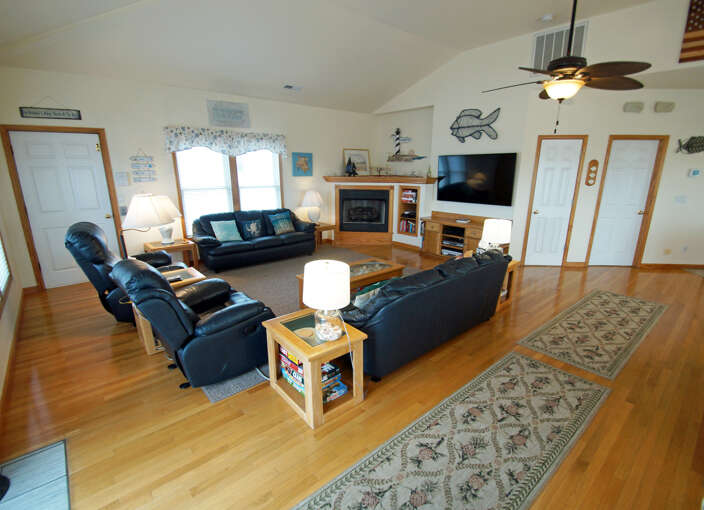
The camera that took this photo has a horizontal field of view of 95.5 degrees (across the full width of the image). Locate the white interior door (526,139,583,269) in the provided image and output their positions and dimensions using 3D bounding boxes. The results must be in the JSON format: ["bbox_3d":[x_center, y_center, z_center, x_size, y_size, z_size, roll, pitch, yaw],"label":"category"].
[{"bbox_3d":[3.268,-0.797,5.218,0.617,2.030,0.040,0,14,0],"label":"white interior door"}]

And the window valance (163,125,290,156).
[{"bbox_3d":[-2.034,-1.899,5.493,2.020,0.400,0.100,-11,17,-37],"label":"window valance"}]

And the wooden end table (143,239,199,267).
[{"bbox_3d":[-2.774,0.056,4.925,0.580,0.470,0.470,-11,18,-37],"label":"wooden end table"}]

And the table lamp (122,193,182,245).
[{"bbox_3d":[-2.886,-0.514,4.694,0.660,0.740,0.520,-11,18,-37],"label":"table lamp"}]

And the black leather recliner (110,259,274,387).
[{"bbox_3d":[-1.263,0.441,2.534,1.000,0.950,0.890,-10,17,-35],"label":"black leather recliner"}]

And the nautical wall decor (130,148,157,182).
[{"bbox_3d":[-3.129,-1.343,4.796,0.310,0.470,0.025,-11,17,-37],"label":"nautical wall decor"}]

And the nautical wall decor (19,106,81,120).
[{"bbox_3d":[-3.773,-1.774,4.020,0.560,0.130,0.030,-11,18,-37],"label":"nautical wall decor"}]

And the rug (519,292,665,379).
[{"bbox_3d":[2.653,0.704,3.371,2.330,0.010,0.685,-11,18,-37],"label":"rug"}]

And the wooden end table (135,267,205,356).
[{"bbox_3d":[-1.731,0.498,3.066,0.490,0.520,0.600,13,19,43],"label":"wooden end table"}]

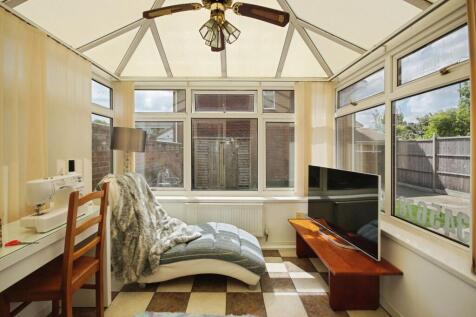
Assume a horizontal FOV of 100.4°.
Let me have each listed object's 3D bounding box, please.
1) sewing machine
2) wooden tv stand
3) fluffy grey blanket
[{"bbox_3d":[-1.070,0.232,1.181,0.180,0.275,0.390,0,2,-2],"label":"sewing machine"},{"bbox_3d":[0.868,0.943,1.872,0.468,0.362,1.080,0,2,-2],"label":"wooden tv stand"},{"bbox_3d":[-0.815,0.602,1.975,0.790,0.920,0.570,0,2,-2],"label":"fluffy grey blanket"}]

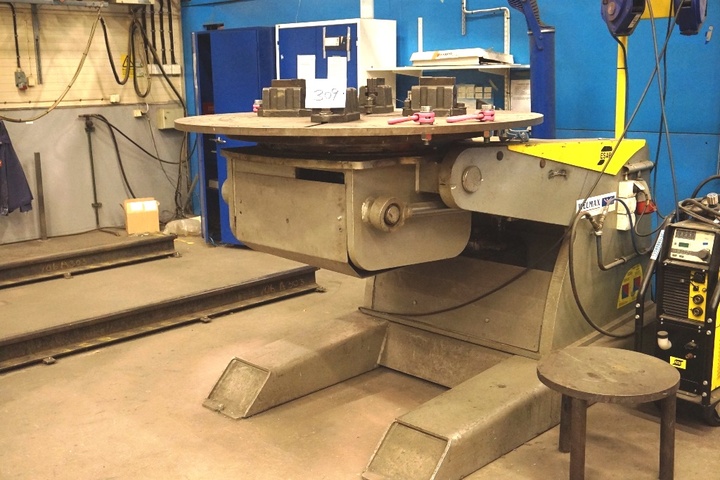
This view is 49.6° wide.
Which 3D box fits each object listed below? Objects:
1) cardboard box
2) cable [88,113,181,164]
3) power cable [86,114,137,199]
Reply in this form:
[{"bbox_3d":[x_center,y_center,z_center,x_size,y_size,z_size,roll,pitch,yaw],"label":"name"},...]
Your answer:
[{"bbox_3d":[-2.305,-0.253,8.241,0.304,0.328,0.220,-6,13,-23],"label":"cardboard box"},{"bbox_3d":[-2.449,-1.083,8.579,0.140,0.630,1.180,9,15,41],"label":"cable"},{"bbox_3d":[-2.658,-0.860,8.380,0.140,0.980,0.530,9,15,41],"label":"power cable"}]

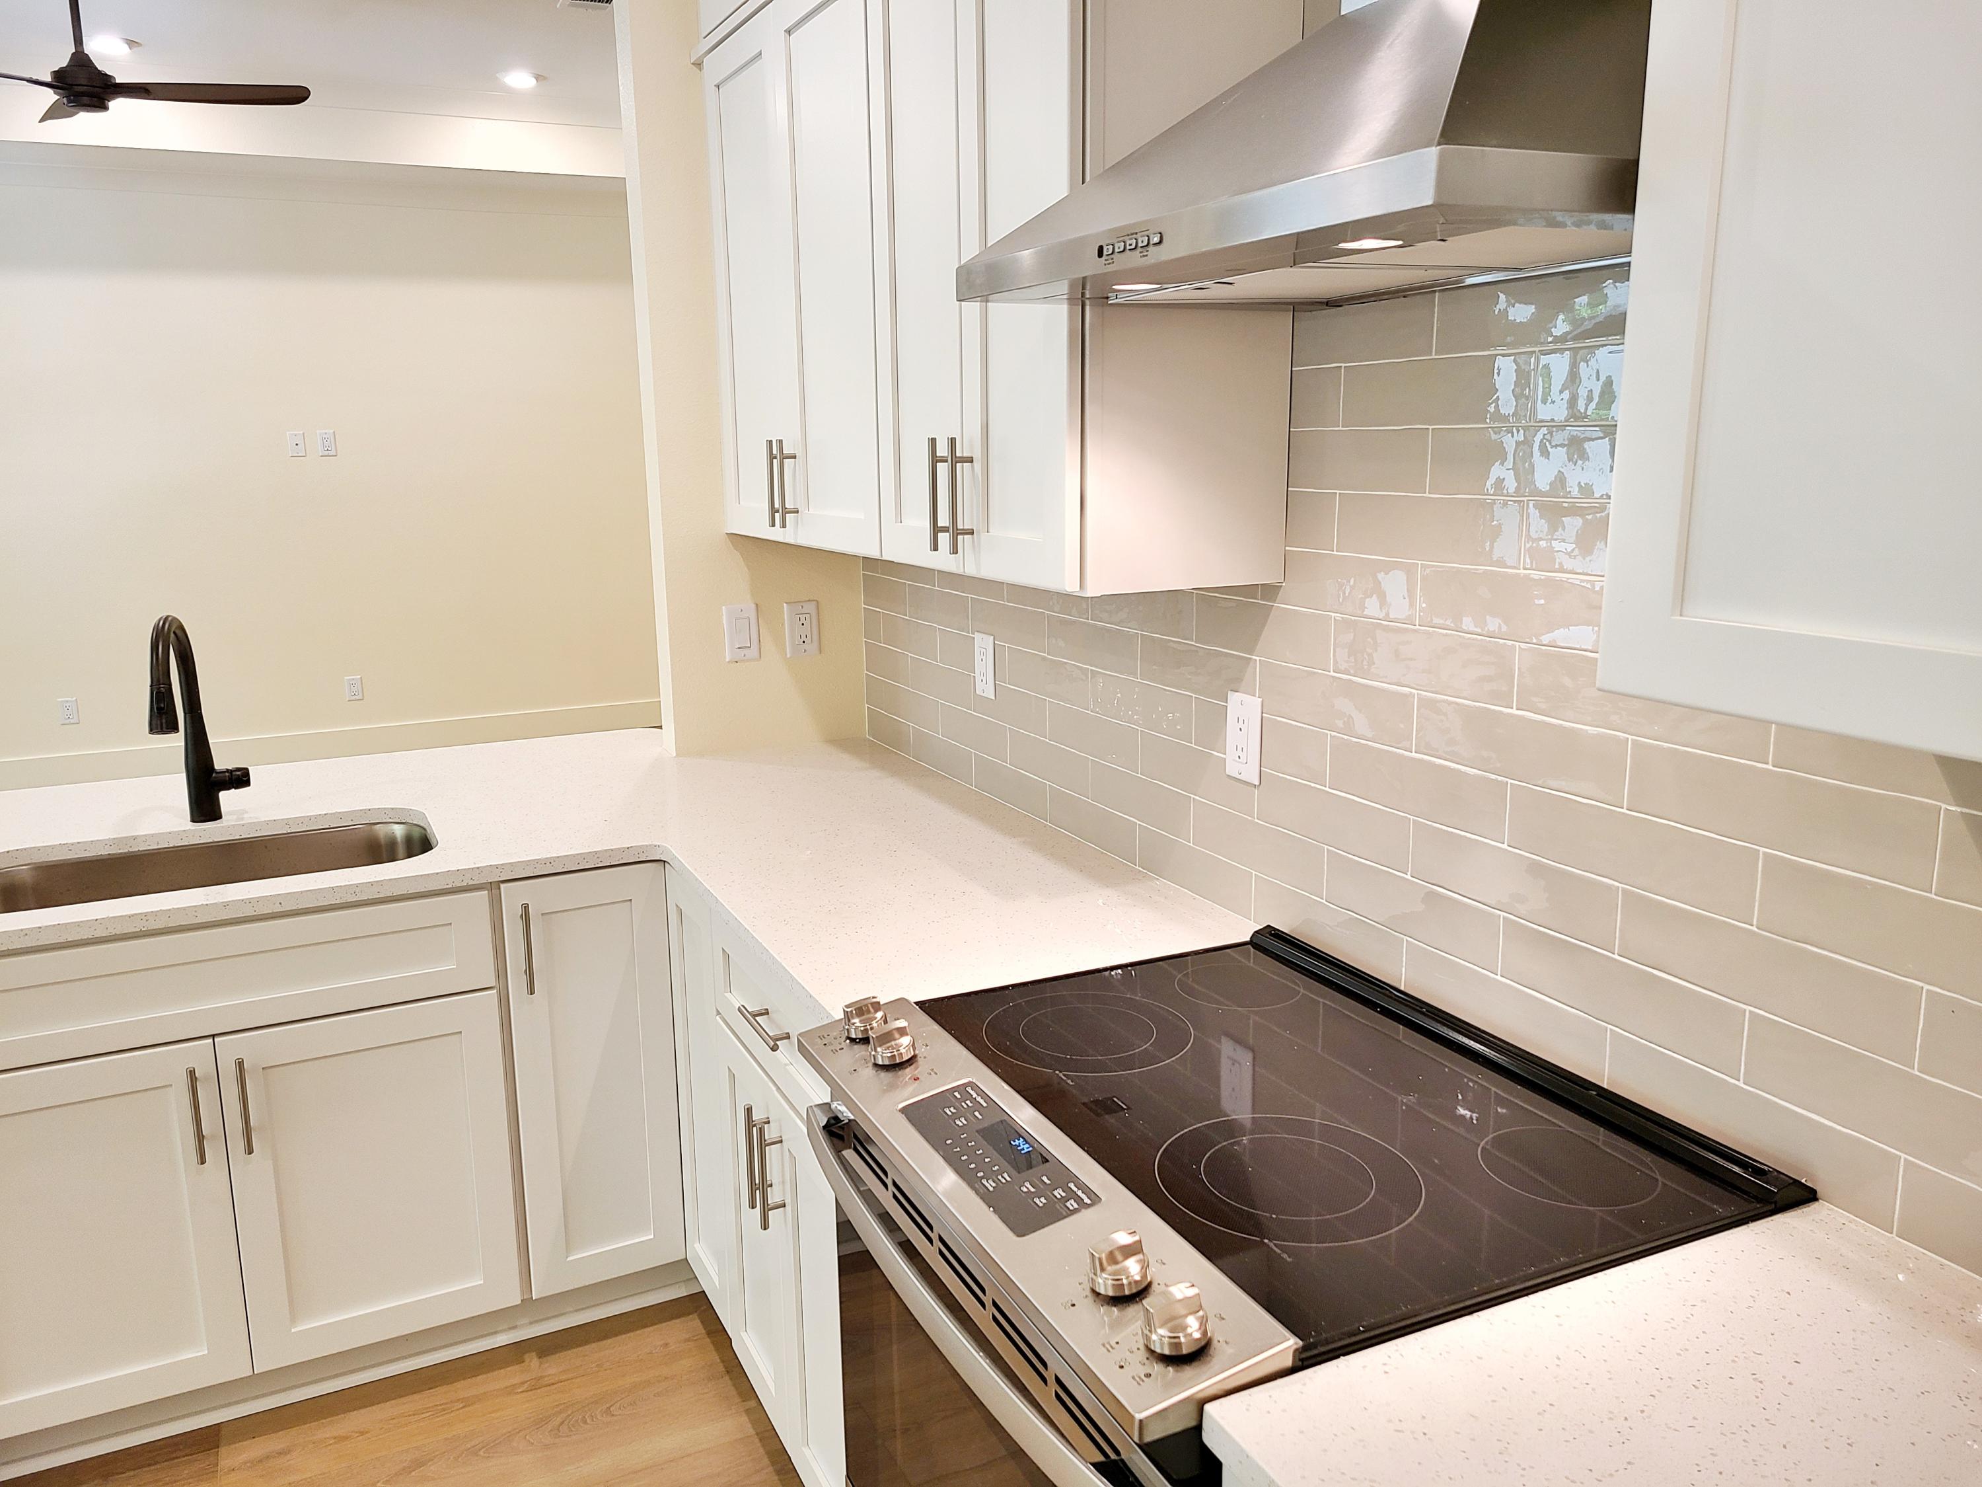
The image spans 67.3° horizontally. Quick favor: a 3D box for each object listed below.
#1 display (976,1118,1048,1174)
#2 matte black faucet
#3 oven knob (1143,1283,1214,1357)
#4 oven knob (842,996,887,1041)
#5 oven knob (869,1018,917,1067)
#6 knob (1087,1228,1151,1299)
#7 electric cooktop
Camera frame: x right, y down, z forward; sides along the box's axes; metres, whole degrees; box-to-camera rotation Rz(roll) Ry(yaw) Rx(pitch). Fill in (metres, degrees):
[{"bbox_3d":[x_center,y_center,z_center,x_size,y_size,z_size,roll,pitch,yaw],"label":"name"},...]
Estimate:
[{"bbox_3d":[0.020,0.379,1.400,0.033,0.005,0.094,-15,16,-23],"label":"display"},{"bbox_3d":[-1.352,-0.031,2.533,0.106,0.378,0.254,-4,12,-15],"label":"matte black faucet"},{"bbox_3d":[0.135,0.425,1.095,0.049,0.038,0.049,-15,16,-23],"label":"oven knob"},{"bbox_3d":[-0.142,0.310,1.665,0.049,0.038,0.049,-15,16,-23],"label":"oven knob"},{"bbox_3d":[-0.106,0.323,1.599,0.049,0.038,0.049,-8,15,2],"label":"oven knob"},{"bbox_3d":[0.100,0.409,1.172,0.049,0.038,0.049,-8,15,2],"label":"knob"},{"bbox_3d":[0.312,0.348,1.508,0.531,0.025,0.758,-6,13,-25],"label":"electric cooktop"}]

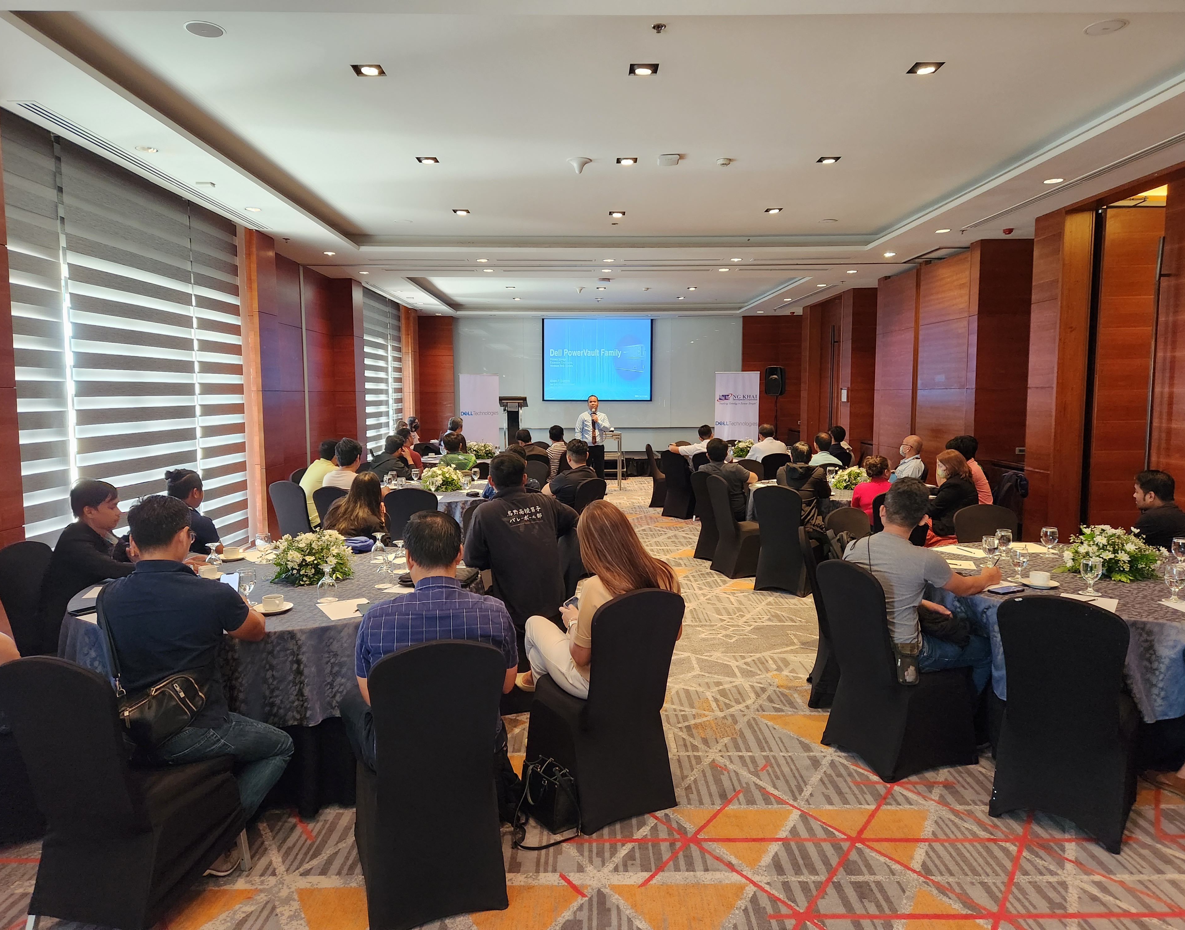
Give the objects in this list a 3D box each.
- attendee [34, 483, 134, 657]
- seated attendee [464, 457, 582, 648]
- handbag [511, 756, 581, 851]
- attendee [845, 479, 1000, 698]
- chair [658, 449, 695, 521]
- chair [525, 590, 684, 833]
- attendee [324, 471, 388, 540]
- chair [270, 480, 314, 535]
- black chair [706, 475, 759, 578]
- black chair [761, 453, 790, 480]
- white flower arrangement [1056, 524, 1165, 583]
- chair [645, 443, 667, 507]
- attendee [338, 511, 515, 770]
[{"bbox_3d":[-2.458,0.699,4.369,0.820,1.240,0.550,-2,5,-21],"label":"attendee"},{"bbox_3d":[-0.416,0.616,4.565,0.620,1.360,0.750,-2,5,-23],"label":"seated attendee"},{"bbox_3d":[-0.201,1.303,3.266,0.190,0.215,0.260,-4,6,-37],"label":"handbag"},{"bbox_3d":[1.544,0.699,3.890,0.760,1.300,0.530,-3,6,-31],"label":"attendee"},{"bbox_3d":[1.235,0.234,10.994,0.580,0.920,0.450,-5,7,-42],"label":"chair"},{"bbox_3d":[0.063,0.920,3.401,0.440,0.930,0.550,-3,6,-29],"label":"chair"},{"bbox_3d":[-1.609,0.607,5.676,0.500,1.160,0.750,0,5,7],"label":"attendee"},{"bbox_3d":[-2.491,0.586,7.472,0.440,0.925,0.580,4,6,37],"label":"chair"},{"bbox_3d":[1.402,0.550,7.743,0.580,0.925,0.440,-2,5,-21],"label":"black chair"},{"bbox_3d":[2.330,0.287,10.723,0.440,0.925,0.580,-1,5,-5],"label":"black chair"},{"bbox_3d":[2.631,0.431,4.256,0.470,0.250,0.440,3,6,32],"label":"white flower arrangement"},{"bbox_3d":[1.070,0.145,11.990,0.580,0.920,0.450,1,5,10],"label":"chair"},{"bbox_3d":[-0.557,0.789,2.982,0.600,1.270,0.820,-1,5,-11],"label":"attendee"}]

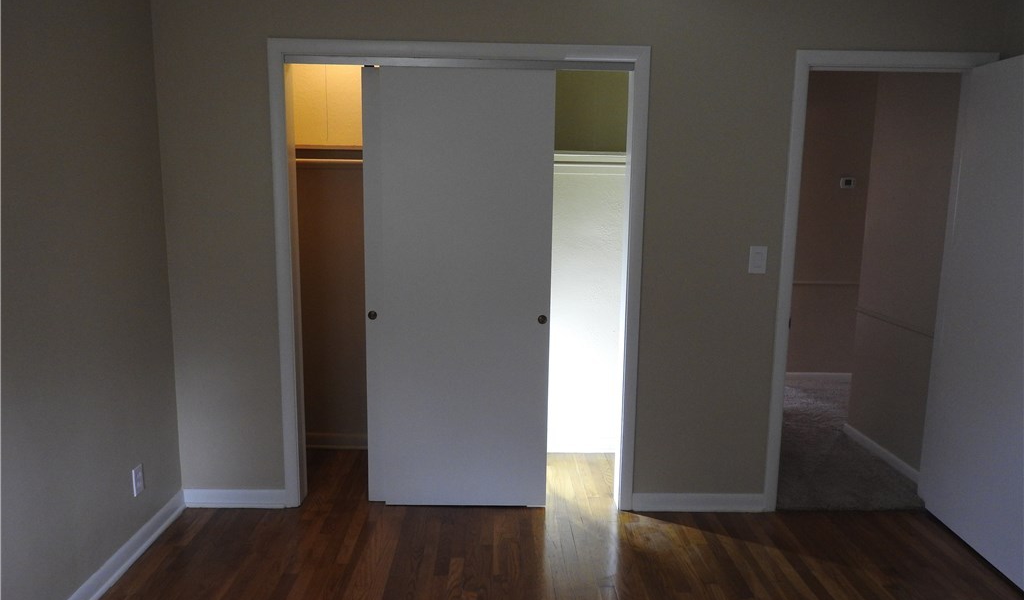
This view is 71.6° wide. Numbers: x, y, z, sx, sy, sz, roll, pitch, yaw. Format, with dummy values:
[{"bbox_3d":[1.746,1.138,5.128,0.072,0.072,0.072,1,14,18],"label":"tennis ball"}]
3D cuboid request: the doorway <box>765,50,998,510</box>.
[{"bbox_3d":[1.670,-0.043,3.323,0.894,2.121,0.130,0,9,-2],"label":"doorway"}]

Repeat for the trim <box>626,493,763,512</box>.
[{"bbox_3d":[0.893,0.966,3.391,0.634,0.088,0.016,0,9,-2],"label":"trim"}]

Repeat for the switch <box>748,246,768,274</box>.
[{"bbox_3d":[1.121,-0.180,3.223,0.077,0.121,0.010,0,9,-2],"label":"switch"}]

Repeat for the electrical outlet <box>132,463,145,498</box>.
[{"bbox_3d":[-1.519,0.732,2.889,0.009,0.114,0.071,0,9,-2],"label":"electrical outlet"}]

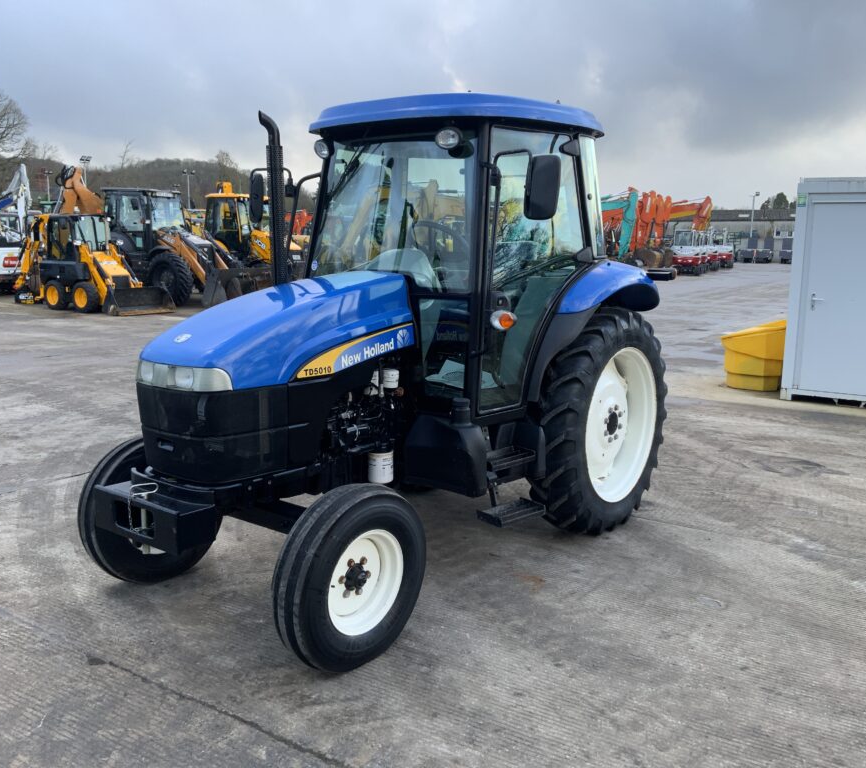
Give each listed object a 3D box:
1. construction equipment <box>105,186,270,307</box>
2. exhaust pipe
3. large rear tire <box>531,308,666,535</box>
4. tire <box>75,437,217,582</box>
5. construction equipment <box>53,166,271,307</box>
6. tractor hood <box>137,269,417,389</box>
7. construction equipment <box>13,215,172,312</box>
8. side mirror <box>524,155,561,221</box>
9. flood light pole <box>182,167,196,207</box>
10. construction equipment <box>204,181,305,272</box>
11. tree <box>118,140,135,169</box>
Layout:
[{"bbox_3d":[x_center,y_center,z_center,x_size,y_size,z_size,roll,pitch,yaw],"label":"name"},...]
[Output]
[{"bbox_3d":[-6.742,-3.710,23.143,5.500,3.050,2.350,6,11,30],"label":"construction equipment"},{"bbox_3d":[-0.854,-0.917,4.682,0.175,1.070,0.120,-1,10,-11],"label":"exhaust pipe"},{"bbox_3d":[1.091,0.234,5.473,0.340,1.431,1.445,8,12,37],"label":"large rear tire"},{"bbox_3d":[-1.512,0.675,4.642,0.210,0.788,0.796,9,13,40],"label":"tire"},{"bbox_3d":[-7.750,-4.130,23.400,6.700,3.600,2.400,5,10,22],"label":"construction equipment"},{"bbox_3d":[-0.762,-0.296,4.208,0.730,0.500,1.380,8,12,37],"label":"tractor hood"},{"bbox_3d":[-8.702,-2.996,21.073,4.800,2.300,1.550,7,12,32],"label":"construction equipment"},{"bbox_3d":[0.504,-0.930,4.050,0.185,0.290,0.080,4,10,21],"label":"side mirror"},{"bbox_3d":[-16.676,-11.582,58.921,0.980,6.261,0.350,-2,10,-15],"label":"flood light pole"},{"bbox_3d":[-5.270,-4.450,25.800,5.700,3.500,2.350,7,11,34],"label":"construction equipment"},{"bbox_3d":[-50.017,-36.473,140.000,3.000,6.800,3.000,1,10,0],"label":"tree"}]

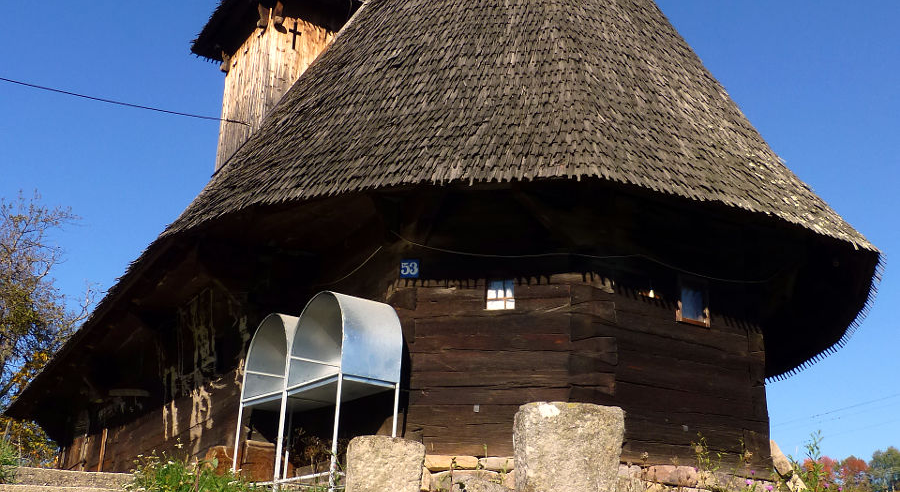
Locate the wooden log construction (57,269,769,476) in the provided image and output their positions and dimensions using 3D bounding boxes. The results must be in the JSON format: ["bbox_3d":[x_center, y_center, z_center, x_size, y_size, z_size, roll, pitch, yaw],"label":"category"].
[{"bbox_3d":[-1.407,3.029,15.938,4.920,2.100,15.000,12,-21,-26],"label":"wooden log construction"}]

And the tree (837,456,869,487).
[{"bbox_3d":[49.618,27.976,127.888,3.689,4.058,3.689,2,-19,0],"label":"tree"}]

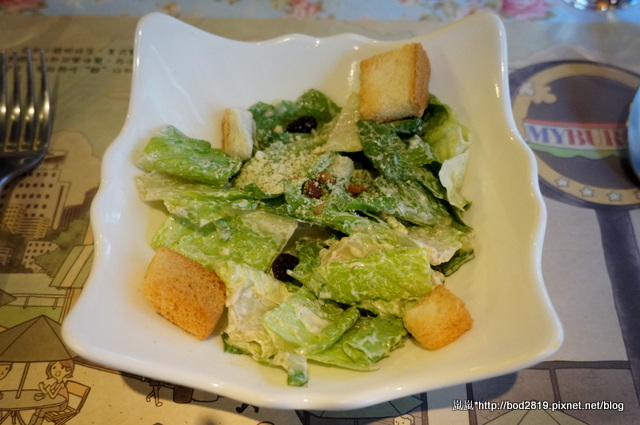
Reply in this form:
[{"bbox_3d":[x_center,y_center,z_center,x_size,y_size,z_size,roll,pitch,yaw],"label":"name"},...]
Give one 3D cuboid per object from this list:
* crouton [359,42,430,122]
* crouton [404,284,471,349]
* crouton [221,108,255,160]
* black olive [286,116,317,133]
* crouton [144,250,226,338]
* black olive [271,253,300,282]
[{"bbox_3d":[0.038,-0.065,0.324,0.028,0.025,0.034,0,94,29],"label":"crouton"},{"bbox_3d":[0.048,0.043,0.261,0.018,0.017,0.018,39,74,21],"label":"crouton"},{"bbox_3d":[-0.041,-0.038,0.318,0.013,0.017,0.024,2,85,-30],"label":"crouton"},{"bbox_3d":[-0.009,-0.044,0.319,0.013,0.008,0.009,-8,59,-5],"label":"black olive"},{"bbox_3d":[-0.056,0.034,0.267,0.028,0.020,0.021,29,65,3],"label":"crouton"},{"bbox_3d":[-0.015,0.024,0.284,0.011,0.009,0.011,-14,60,-8],"label":"black olive"}]

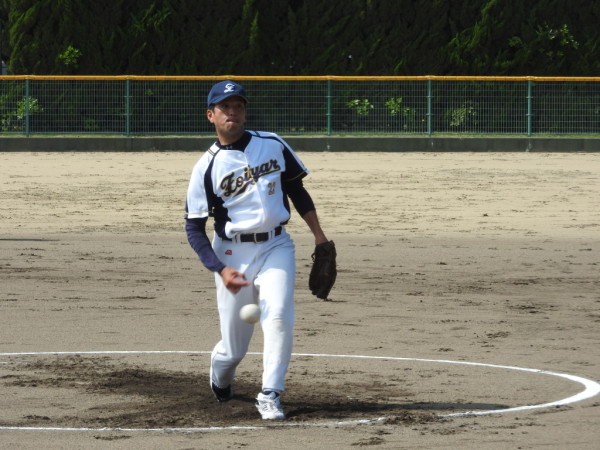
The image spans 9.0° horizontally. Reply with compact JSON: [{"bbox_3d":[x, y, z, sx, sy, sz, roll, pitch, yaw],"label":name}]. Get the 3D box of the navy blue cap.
[{"bbox_3d":[-0.349,-0.635,18.420,0.180,0.125,0.260,-3,-3,-21],"label":"navy blue cap"}]

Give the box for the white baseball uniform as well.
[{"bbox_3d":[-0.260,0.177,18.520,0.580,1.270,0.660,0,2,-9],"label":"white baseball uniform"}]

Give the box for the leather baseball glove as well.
[{"bbox_3d":[0.109,0.217,18.420,0.140,0.285,0.190,1,3,30],"label":"leather baseball glove"}]

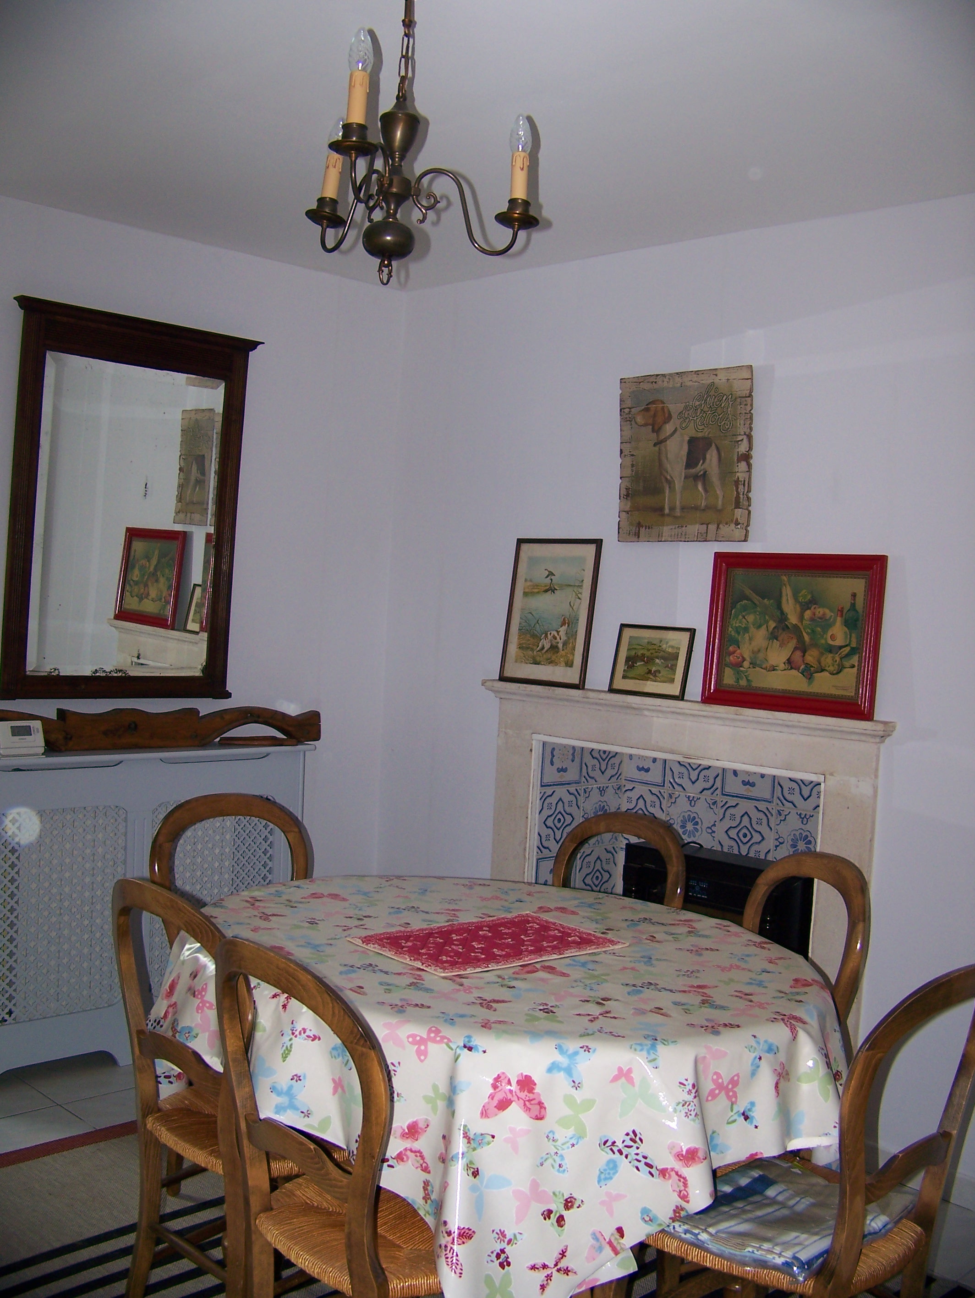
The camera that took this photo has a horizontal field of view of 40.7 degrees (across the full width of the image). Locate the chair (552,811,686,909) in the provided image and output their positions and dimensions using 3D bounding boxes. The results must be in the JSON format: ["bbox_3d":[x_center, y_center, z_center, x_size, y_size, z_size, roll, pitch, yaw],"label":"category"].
[{"bbox_3d":[0.145,0.844,3.053,0.470,0.890,0.450,2,3,-38],"label":"chair"}]

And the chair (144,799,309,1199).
[{"bbox_3d":[-0.475,0.812,2.981,0.470,0.890,0.450,5,3,44],"label":"chair"}]

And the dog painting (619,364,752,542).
[{"bbox_3d":[0.551,-0.541,3.705,0.440,0.475,0.030,5,3,43],"label":"dog painting"}]

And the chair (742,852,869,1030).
[{"bbox_3d":[0.481,0.874,2.742,0.470,0.890,0.450,2,2,-23],"label":"chair"}]

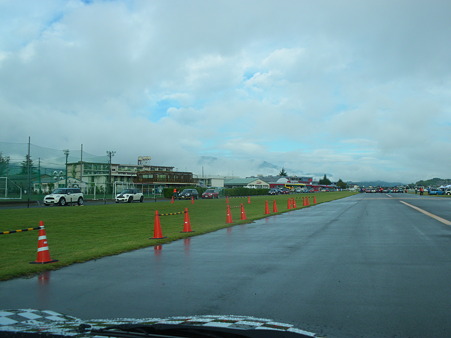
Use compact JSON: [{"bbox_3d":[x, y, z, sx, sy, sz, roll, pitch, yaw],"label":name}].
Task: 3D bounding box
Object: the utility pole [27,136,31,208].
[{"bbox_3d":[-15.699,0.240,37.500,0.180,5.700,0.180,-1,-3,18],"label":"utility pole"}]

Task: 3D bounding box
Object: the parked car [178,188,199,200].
[{"bbox_3d":[-4.700,3.250,59.300,1.690,1.430,3.800,-1,-3,16],"label":"parked car"}]

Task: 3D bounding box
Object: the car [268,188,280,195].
[{"bbox_3d":[11.251,5.370,109.000,1.700,1.450,3.800,-1,-3,17],"label":"car"}]

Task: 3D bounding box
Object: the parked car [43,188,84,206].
[{"bbox_3d":[-13.630,2.380,39.800,1.690,1.430,3.900,-1,-3,15],"label":"parked car"}]

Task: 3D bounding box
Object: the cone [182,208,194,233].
[{"bbox_3d":[-1.111,1.507,13.750,0.390,0.700,0.390,0,-3,0],"label":"cone"}]

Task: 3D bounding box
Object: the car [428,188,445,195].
[{"bbox_3d":[48.200,5.300,107.000,3.750,1.430,1.700,2,-3,-35],"label":"car"}]

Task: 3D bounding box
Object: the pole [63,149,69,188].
[{"bbox_3d":[-28.841,0.725,85.000,1.000,8.700,0.800,-1,-3,18],"label":"pole"}]

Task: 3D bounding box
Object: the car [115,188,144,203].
[{"bbox_3d":[-9.880,2.790,48.600,1.690,1.410,3.730,-1,-3,16],"label":"car"}]

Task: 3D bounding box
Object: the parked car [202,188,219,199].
[{"bbox_3d":[-2.140,3.690,68.900,1.690,1.420,3.750,-1,-3,15],"label":"parked car"}]

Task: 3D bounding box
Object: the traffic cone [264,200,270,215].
[{"bbox_3d":[2.174,1.979,24.100,0.380,0.700,0.380,-1,-3,18],"label":"traffic cone"}]

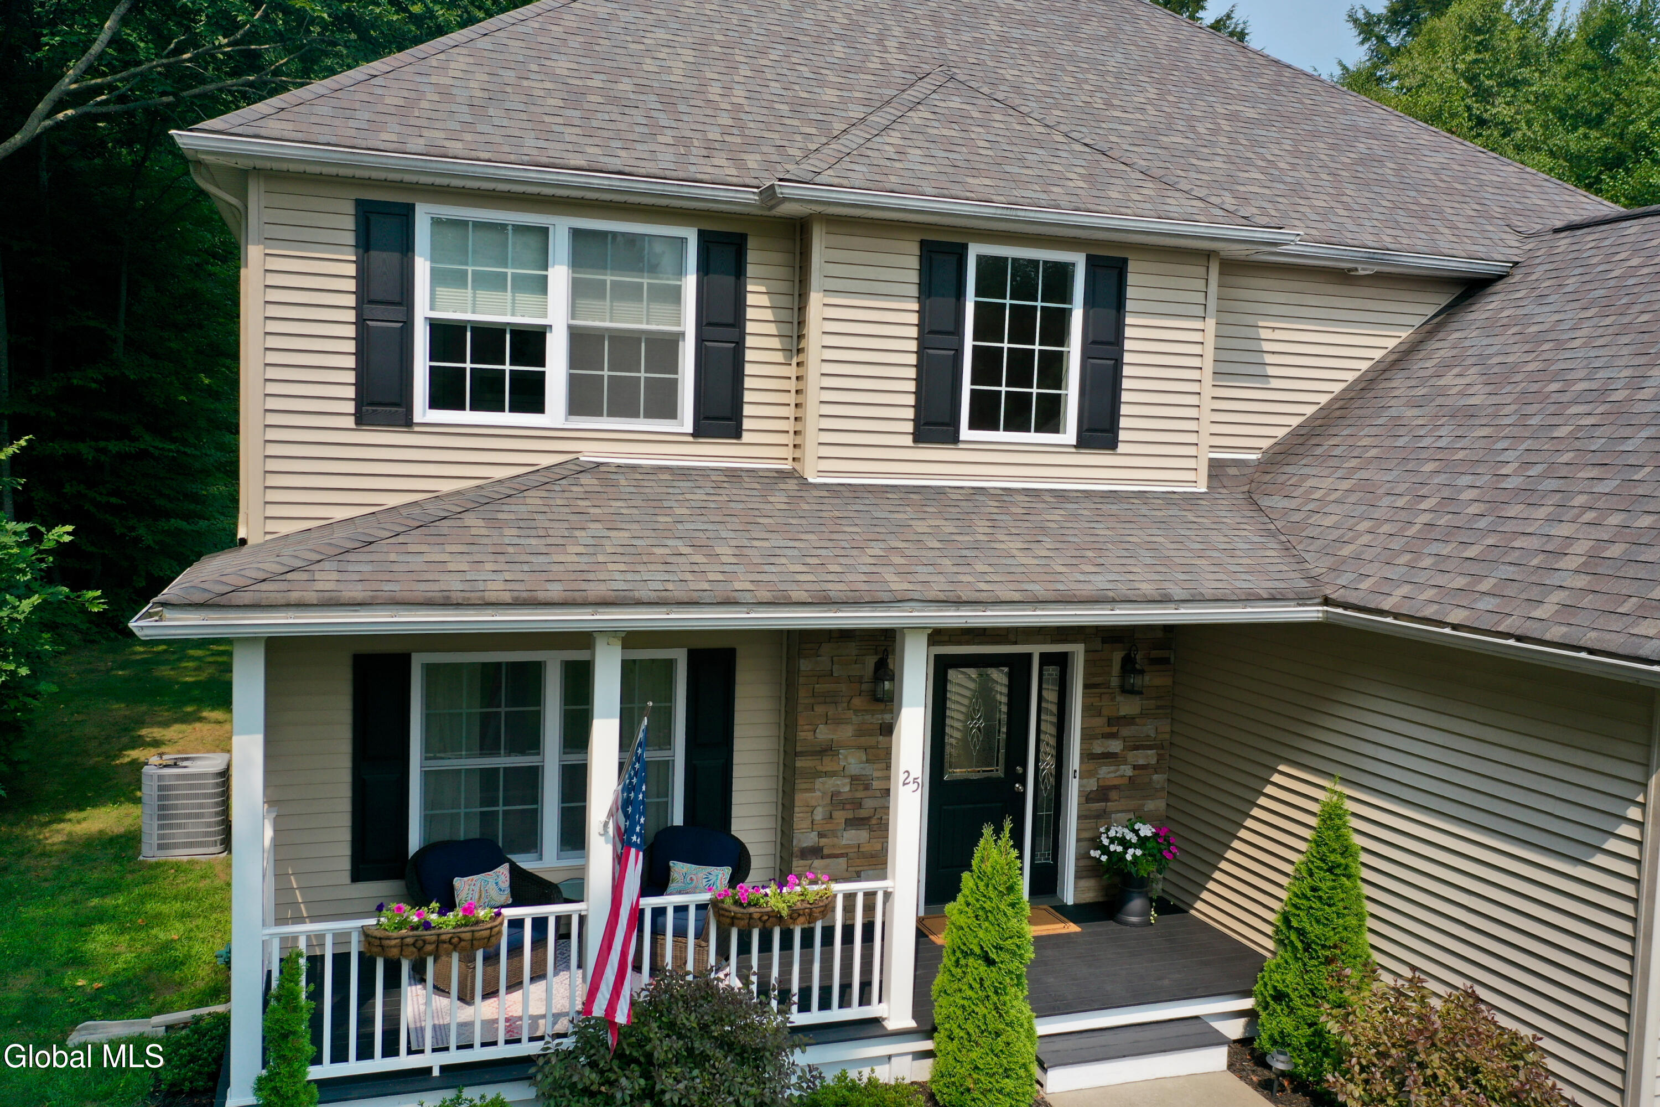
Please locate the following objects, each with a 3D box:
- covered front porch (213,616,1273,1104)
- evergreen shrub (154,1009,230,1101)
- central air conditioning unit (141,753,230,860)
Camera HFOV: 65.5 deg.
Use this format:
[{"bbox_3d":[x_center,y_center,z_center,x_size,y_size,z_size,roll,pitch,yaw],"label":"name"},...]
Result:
[{"bbox_3d":[-0.199,1.795,8.729,7.050,2.910,2.480,0,4,-19],"label":"covered front porch"},{"bbox_3d":[-3.918,3.009,7.964,0.530,0.430,0.600,0,4,-19],"label":"evergreen shrub"},{"bbox_3d":[-6.318,2.469,12.739,0.730,0.820,0.720,0,4,-19],"label":"central air conditioning unit"}]

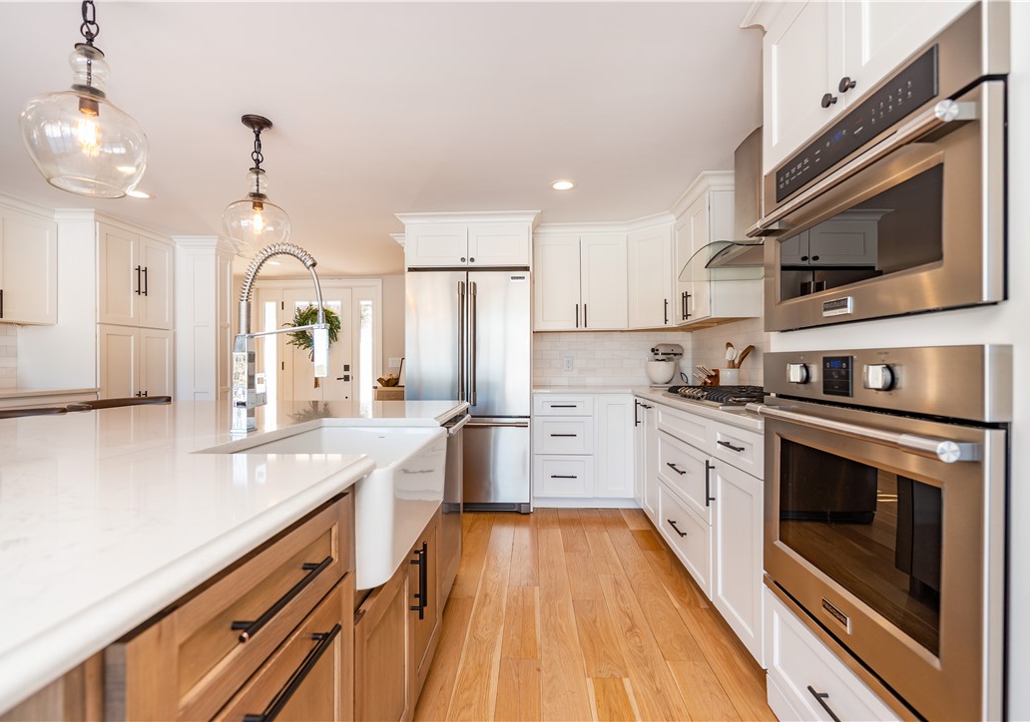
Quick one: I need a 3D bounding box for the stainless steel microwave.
[{"bbox_3d":[1.025,-0.346,1.163,0.560,0.504,0.756,0,0,2],"label":"stainless steel microwave"}]

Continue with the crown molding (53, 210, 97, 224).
[{"bbox_3d":[-3.285,-1.077,3.624,0.335,0.097,0.080,0,0,2],"label":"crown molding"}]

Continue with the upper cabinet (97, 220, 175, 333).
[{"bbox_3d":[-3.439,-0.661,4.019,0.610,0.782,0.754,0,0,2],"label":"upper cabinet"}]

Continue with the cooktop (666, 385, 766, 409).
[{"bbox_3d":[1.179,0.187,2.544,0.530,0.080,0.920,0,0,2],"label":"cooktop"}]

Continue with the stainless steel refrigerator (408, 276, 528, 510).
[{"bbox_3d":[-0.330,0.244,3.866,0.911,1.780,0.750,0,0,2],"label":"stainless steel refrigerator"}]

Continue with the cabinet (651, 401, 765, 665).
[{"bbox_3d":[1.158,0.654,2.242,0.610,0.812,1.360,0,0,2],"label":"cabinet"}]

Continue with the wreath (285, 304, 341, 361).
[{"bbox_3d":[-2.582,-0.375,6.090,0.710,0.690,0.160,0,0,2],"label":"wreath"}]

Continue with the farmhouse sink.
[{"bbox_3d":[-0.502,0.365,1.416,0.470,0.252,0.750,0,0,2],"label":"farmhouse sink"}]

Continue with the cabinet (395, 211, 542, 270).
[{"bbox_3d":[-0.334,-0.899,3.915,1.020,0.403,0.650,0,0,2],"label":"cabinet"}]

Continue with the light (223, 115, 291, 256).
[{"bbox_3d":[-1.217,-0.824,2.274,0.294,0.625,0.294,0,0,2],"label":"light"}]

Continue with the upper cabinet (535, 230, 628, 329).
[{"bbox_3d":[0.535,-0.638,4.041,0.760,0.801,0.335,0,0,2],"label":"upper cabinet"}]

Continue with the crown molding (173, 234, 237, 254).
[{"bbox_3d":[-2.812,-1.034,4.371,0.410,0.135,0.300,0,0,2],"label":"crown molding"}]

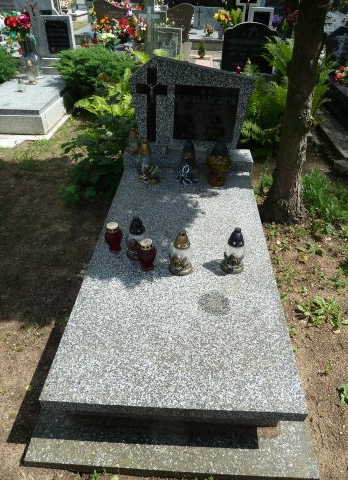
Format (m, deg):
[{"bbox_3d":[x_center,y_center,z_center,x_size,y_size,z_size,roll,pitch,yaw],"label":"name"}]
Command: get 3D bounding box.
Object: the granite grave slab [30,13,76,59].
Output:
[{"bbox_3d":[-1.834,-3.150,5.390,0.550,0.560,0.120,2,37,3],"label":"granite grave slab"}]

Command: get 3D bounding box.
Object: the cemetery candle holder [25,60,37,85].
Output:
[{"bbox_3d":[-2.082,-2.440,5.048,0.140,0.301,0.140,2,37,3],"label":"cemetery candle holder"}]

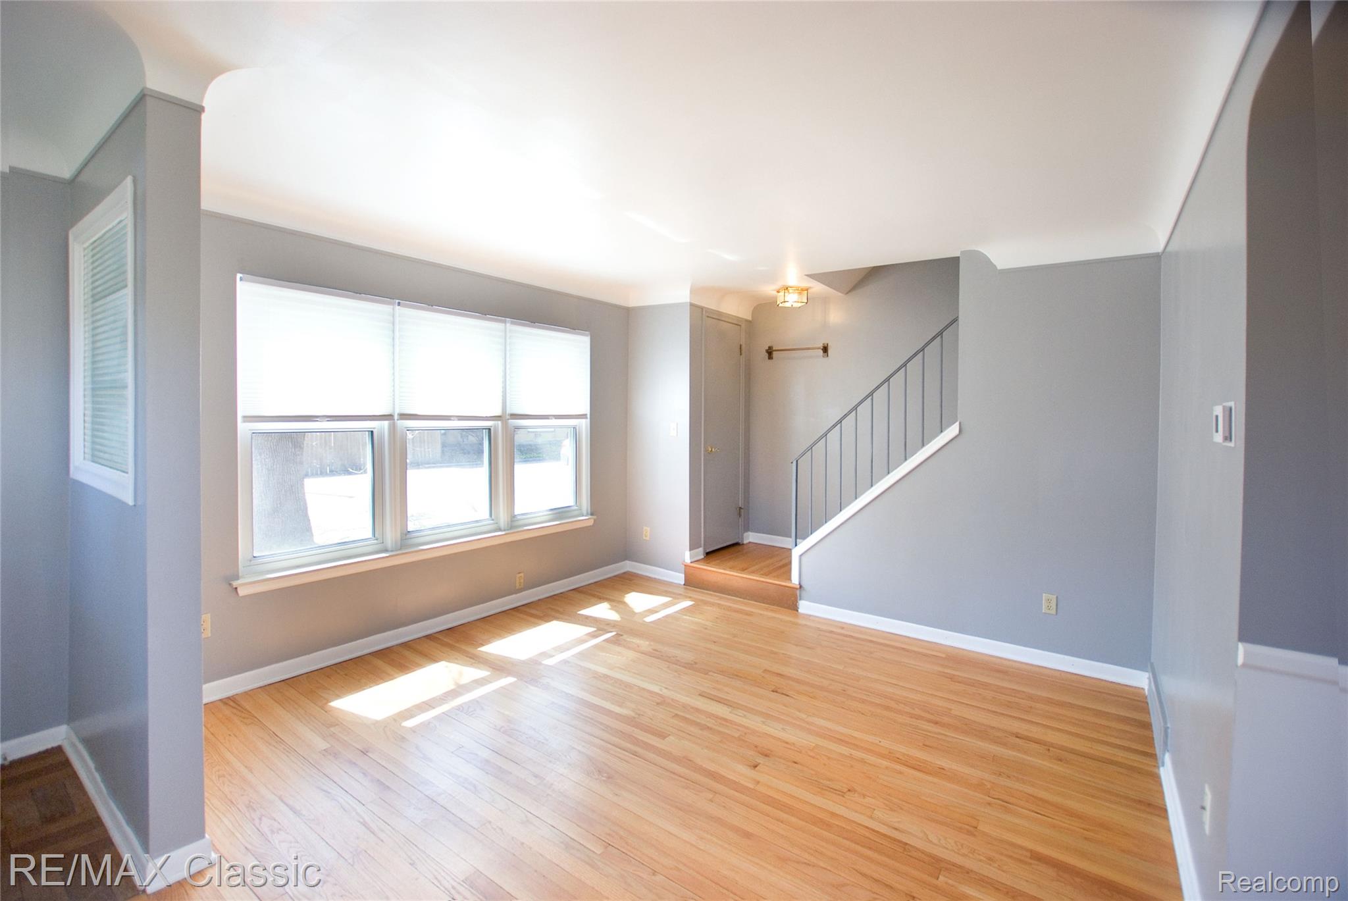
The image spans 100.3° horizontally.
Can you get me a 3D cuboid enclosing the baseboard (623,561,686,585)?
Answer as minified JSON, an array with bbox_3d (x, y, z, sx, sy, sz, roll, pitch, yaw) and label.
[{"bbox_3d":[-0.183,1.091,4.993,0.642,0.094,0.018,2,3,36],"label":"baseboard"}]

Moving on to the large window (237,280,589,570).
[{"bbox_3d":[-1.496,-0.154,3.837,0.101,1.558,2.475,2,3,36],"label":"large window"}]

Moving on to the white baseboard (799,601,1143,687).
[{"bbox_3d":[1.744,1.206,3.596,2.006,0.092,0.018,2,3,36],"label":"white baseboard"}]

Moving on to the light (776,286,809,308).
[{"bbox_3d":[1.013,-1.324,4.760,0.202,0.138,0.206,2,3,36],"label":"light"}]

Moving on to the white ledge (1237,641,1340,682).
[{"bbox_3d":[1.257,0.432,1.154,0.139,0.050,0.035,2,3,37],"label":"white ledge"}]

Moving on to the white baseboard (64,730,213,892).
[{"bbox_3d":[-2.040,1.258,2.077,1.270,0.094,0.171,2,3,36],"label":"white baseboard"}]

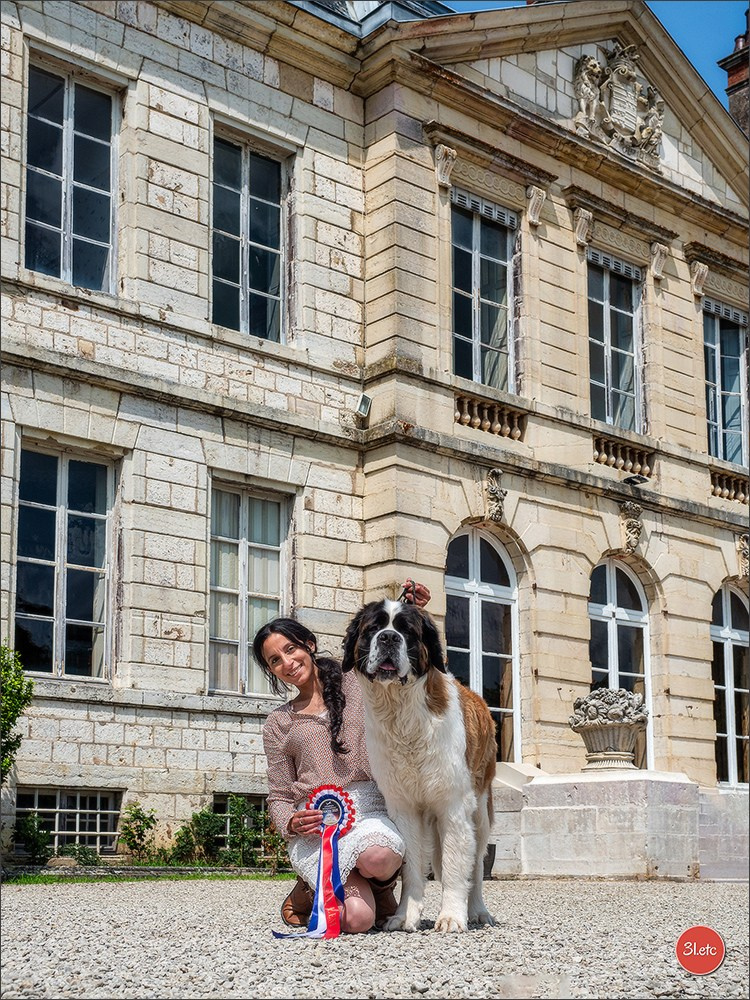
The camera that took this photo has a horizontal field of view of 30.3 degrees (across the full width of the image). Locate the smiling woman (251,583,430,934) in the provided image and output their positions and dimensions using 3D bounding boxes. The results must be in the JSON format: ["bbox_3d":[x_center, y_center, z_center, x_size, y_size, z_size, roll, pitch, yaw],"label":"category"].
[{"bbox_3d":[-0.122,0.836,4.500,0.560,1.070,0.640,4,-13,-15],"label":"smiling woman"}]

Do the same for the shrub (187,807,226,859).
[{"bbox_3d":[-1.701,3.361,14.000,0.360,0.540,0.340,0,-12,0],"label":"shrub"}]

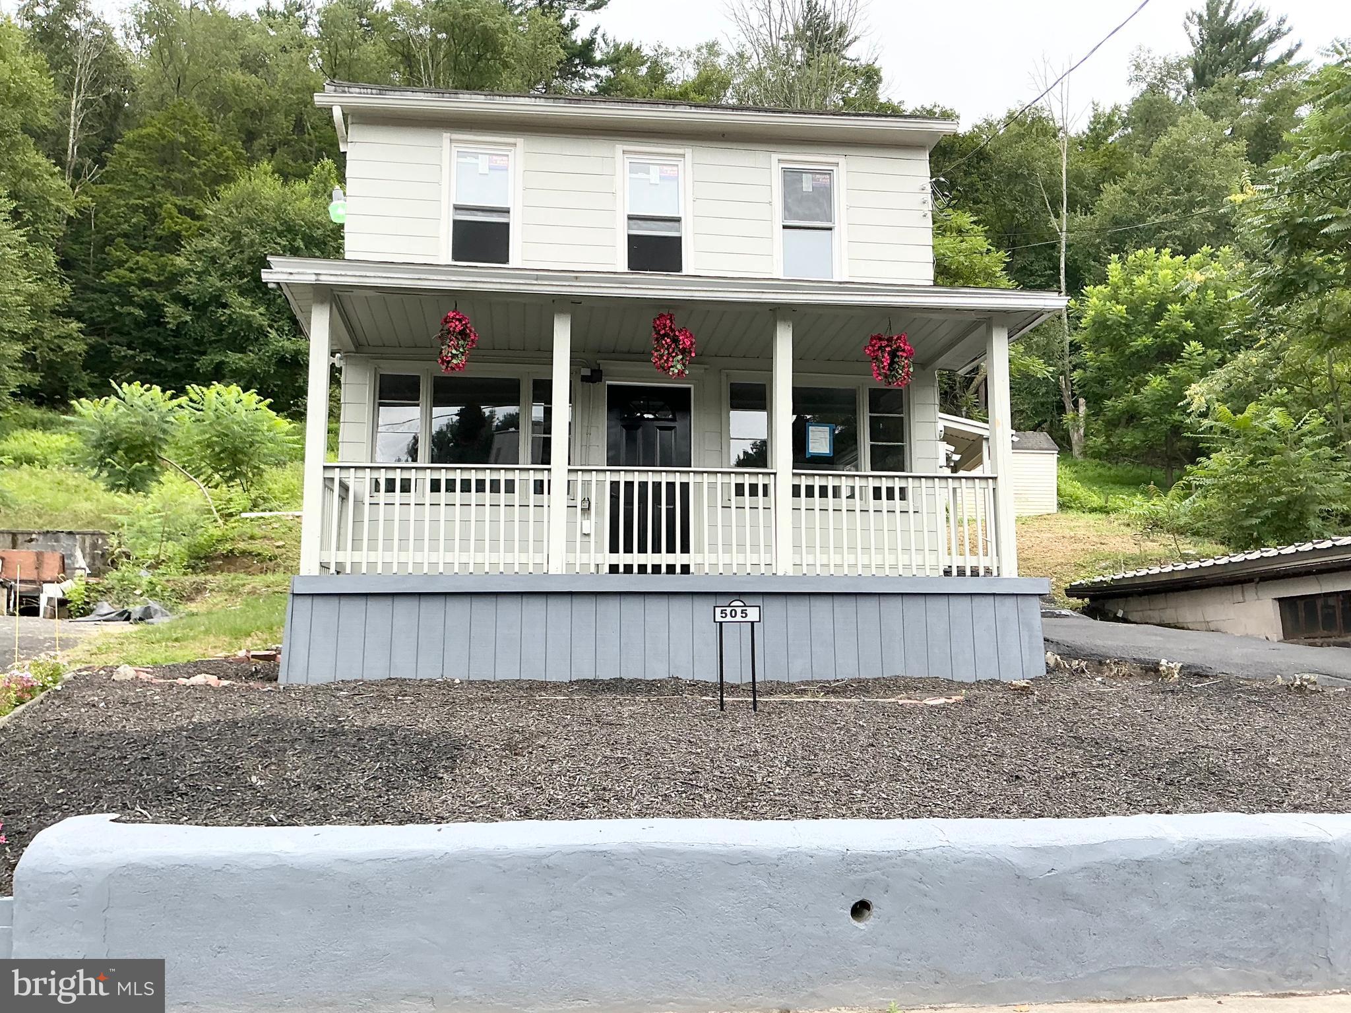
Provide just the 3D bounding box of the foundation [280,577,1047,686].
[{"bbox_3d":[-0.018,1.141,10.013,6.464,0.879,1.768,1,-8,-7],"label":"foundation"}]

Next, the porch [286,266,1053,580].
[{"bbox_3d":[-0.067,-0.689,10.044,6.777,2.788,2.171,1,-8,-7],"label":"porch"}]

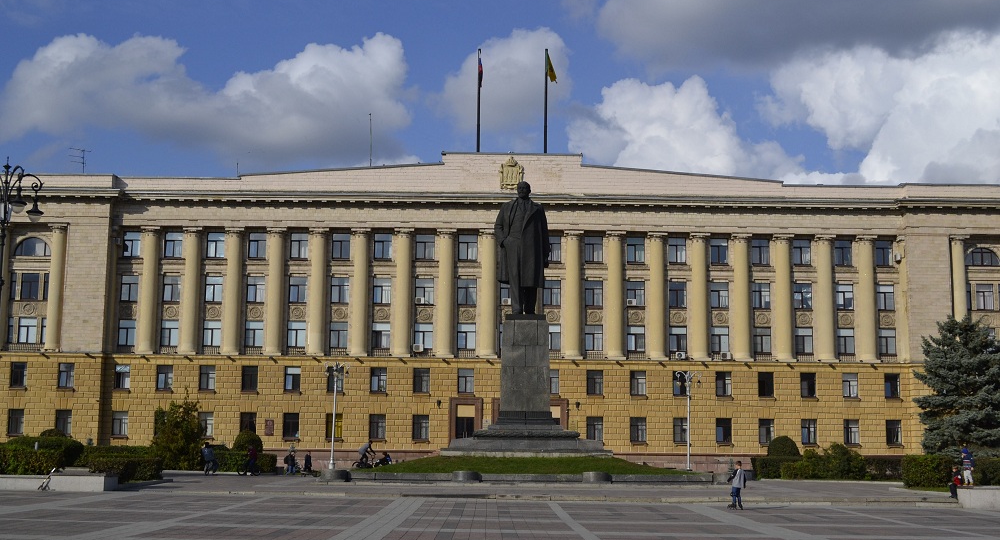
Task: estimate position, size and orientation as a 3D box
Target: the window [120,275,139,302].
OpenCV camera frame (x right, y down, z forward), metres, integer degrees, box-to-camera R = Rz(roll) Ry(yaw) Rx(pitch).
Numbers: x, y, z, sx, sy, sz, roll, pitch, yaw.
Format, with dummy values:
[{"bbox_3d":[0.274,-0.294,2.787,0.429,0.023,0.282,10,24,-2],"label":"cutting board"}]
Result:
[{"bbox_3d":[-31.323,1.615,98.714,1.478,2.216,0.250,0,-8,0],"label":"window"}]

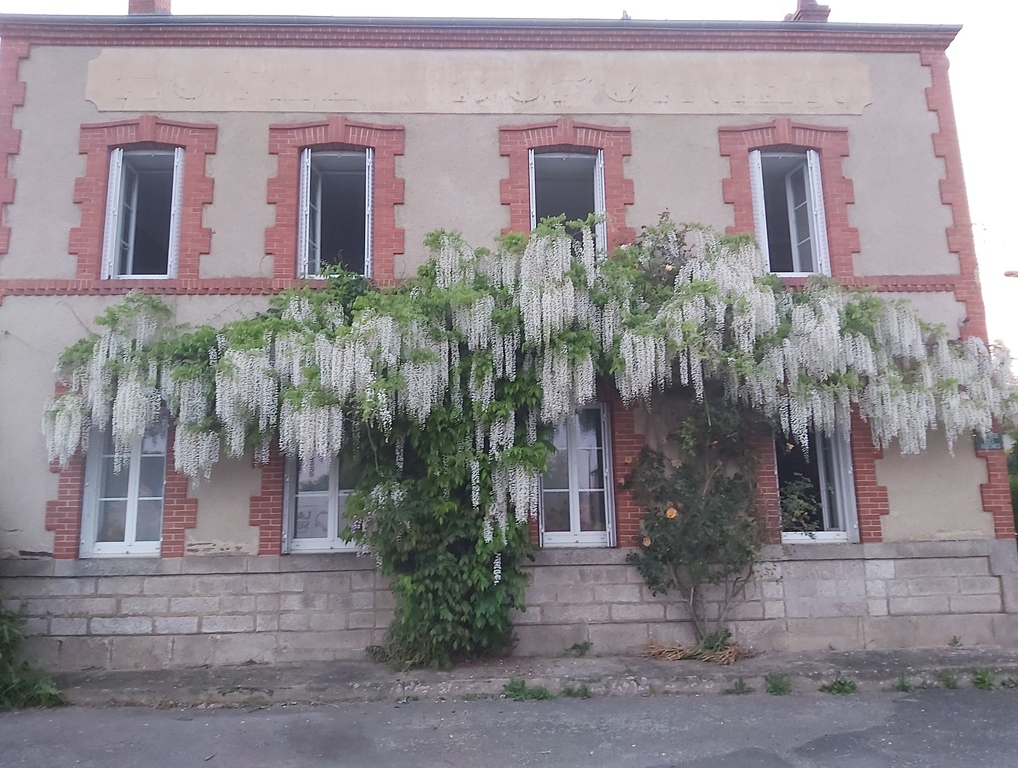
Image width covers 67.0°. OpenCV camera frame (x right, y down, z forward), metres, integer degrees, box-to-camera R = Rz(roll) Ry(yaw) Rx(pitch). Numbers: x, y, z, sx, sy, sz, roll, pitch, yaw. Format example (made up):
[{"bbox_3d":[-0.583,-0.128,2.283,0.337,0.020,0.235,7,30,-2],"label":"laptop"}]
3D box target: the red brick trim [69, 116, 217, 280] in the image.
[{"bbox_3d":[-4.173,-2.129,8.836,1.546,1.970,0.160,-1,-10,-2],"label":"red brick trim"}]

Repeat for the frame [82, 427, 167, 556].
[{"bbox_3d":[-4.098,1.063,8.331,0.866,1.584,0.170,-1,-10,-2],"label":"frame"}]

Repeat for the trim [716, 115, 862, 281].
[{"bbox_3d":[3.409,-2.266,9.426,1.622,2.103,0.180,-1,-11,-3],"label":"trim"}]

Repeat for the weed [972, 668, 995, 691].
[{"bbox_3d":[4.466,2.776,7.239,0.232,0.186,0.190,-1,-11,-3],"label":"weed"}]

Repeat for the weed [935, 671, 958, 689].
[{"bbox_3d":[3.939,2.645,6.910,0.202,0.124,0.170,-1,-10,-2],"label":"weed"}]

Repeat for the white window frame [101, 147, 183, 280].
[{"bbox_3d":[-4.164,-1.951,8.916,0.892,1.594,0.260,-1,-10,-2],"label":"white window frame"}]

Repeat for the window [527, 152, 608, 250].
[{"bbox_3d":[0.710,-2.056,9.307,0.915,1.667,0.240,-1,-11,-3],"label":"window"}]

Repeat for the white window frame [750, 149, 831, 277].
[{"bbox_3d":[3.429,-2.091,9.433,0.896,1.676,0.240,-1,-11,-3],"label":"white window frame"}]

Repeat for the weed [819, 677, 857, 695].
[{"bbox_3d":[2.942,2.678,6.868,0.326,0.131,0.200,-1,-10,-2],"label":"weed"}]

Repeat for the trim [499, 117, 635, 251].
[{"bbox_3d":[0.701,-2.233,9.301,1.615,2.094,0.180,-1,-11,-3],"label":"trim"}]

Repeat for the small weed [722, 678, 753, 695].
[{"bbox_3d":[2.071,2.732,6.972,0.293,0.118,0.200,-1,-9,-2],"label":"small weed"}]

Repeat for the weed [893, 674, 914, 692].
[{"bbox_3d":[3.524,2.674,6.890,0.182,0.123,0.170,-1,-10,-2],"label":"weed"}]

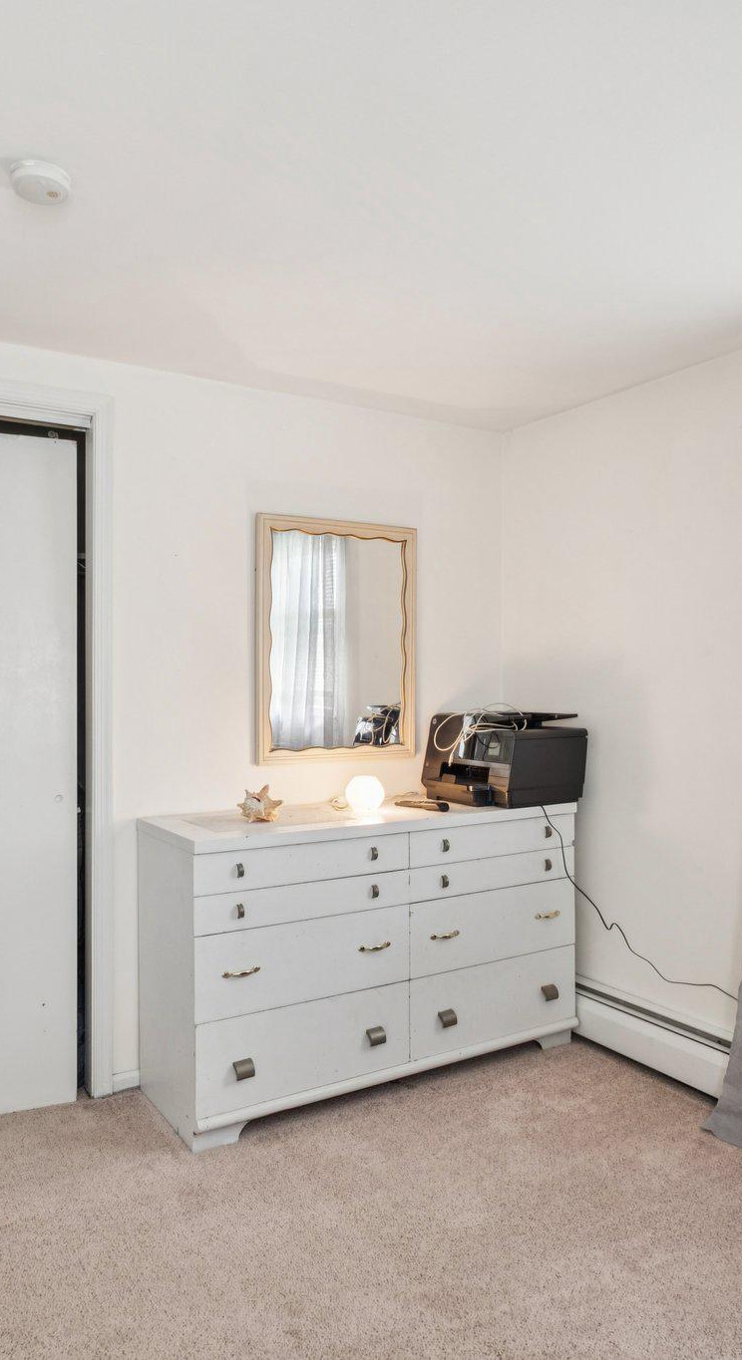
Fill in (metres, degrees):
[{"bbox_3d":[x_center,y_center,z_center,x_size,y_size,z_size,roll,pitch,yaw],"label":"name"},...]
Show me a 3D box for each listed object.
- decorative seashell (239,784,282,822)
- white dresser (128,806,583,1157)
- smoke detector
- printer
[{"bbox_3d":[-0.354,0.388,2.713,0.129,0.111,0.113,0,0,17],"label":"decorative seashell"},{"bbox_3d":[0.000,0.860,2.849,1.397,0.833,0.489,0,0,-31],"label":"white dresser"},{"bbox_3d":[-0.641,-0.965,1.653,0.114,0.036,0.114,0,0,-31],"label":"smoke detector"},{"bbox_3d":[0.498,0.290,3.161,0.417,0.306,0.427,0,0,-32],"label":"printer"}]

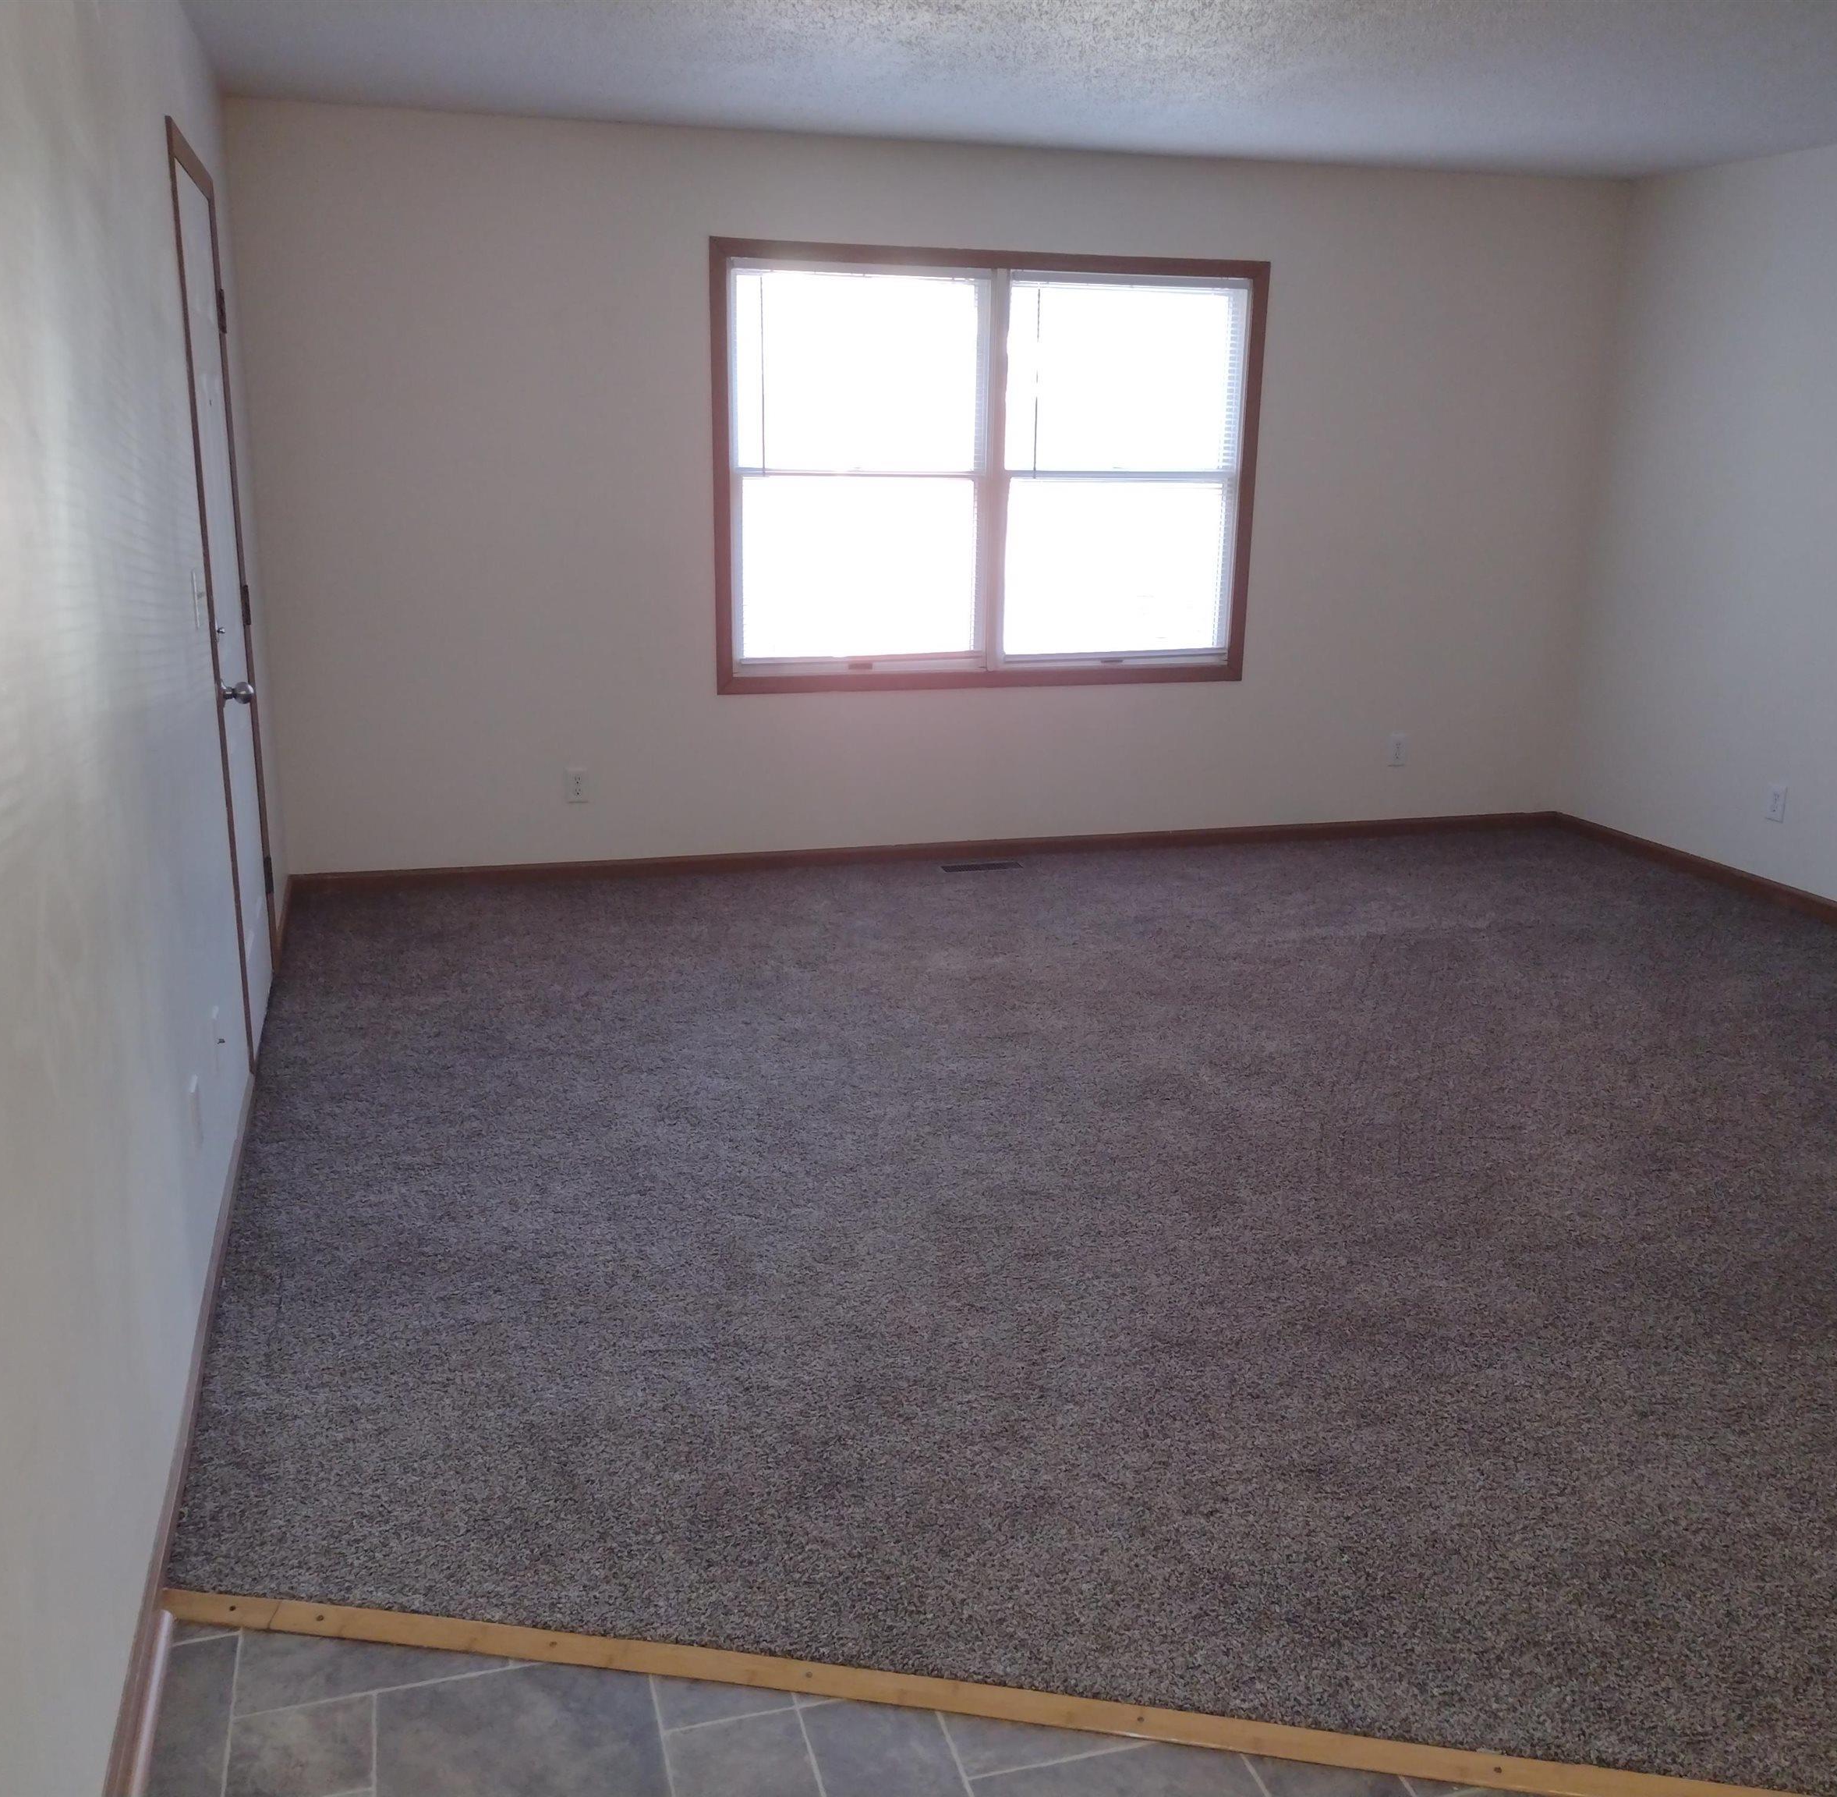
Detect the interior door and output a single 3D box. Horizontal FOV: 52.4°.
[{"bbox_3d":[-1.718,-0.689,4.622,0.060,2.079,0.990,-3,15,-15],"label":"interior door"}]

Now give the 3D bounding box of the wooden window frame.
[{"bbox_3d":[0.261,-1.470,6.484,1.969,1.474,0.100,-3,15,-15],"label":"wooden window frame"}]

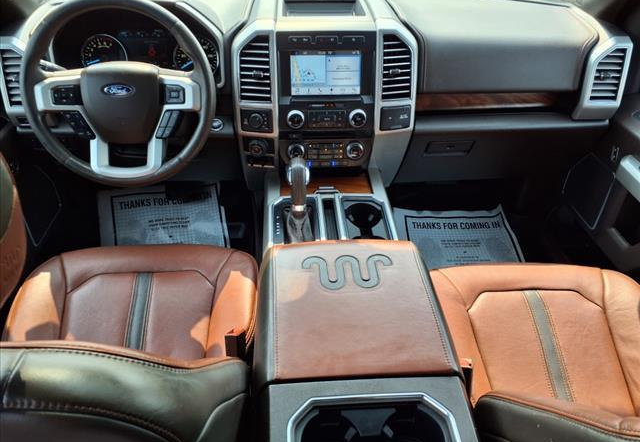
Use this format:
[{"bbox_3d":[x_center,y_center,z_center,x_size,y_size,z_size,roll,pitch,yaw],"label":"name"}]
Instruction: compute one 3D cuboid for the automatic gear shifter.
[{"bbox_3d":[-0.043,-0.051,1.025,0.058,0.165,0.085,-2,37,-4],"label":"automatic gear shifter"}]

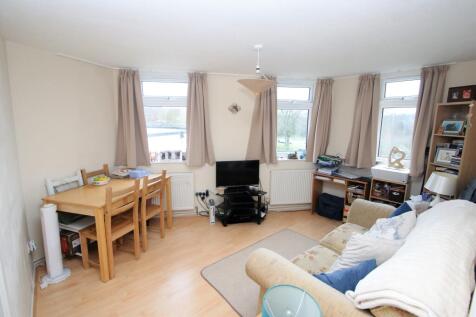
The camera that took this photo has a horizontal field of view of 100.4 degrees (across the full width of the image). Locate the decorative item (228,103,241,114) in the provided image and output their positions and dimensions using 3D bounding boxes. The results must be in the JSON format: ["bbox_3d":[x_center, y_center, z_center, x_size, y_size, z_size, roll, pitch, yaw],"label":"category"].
[{"bbox_3d":[-0.050,-0.788,3.150,0.200,0.180,0.050,-1,9,-9],"label":"decorative item"}]

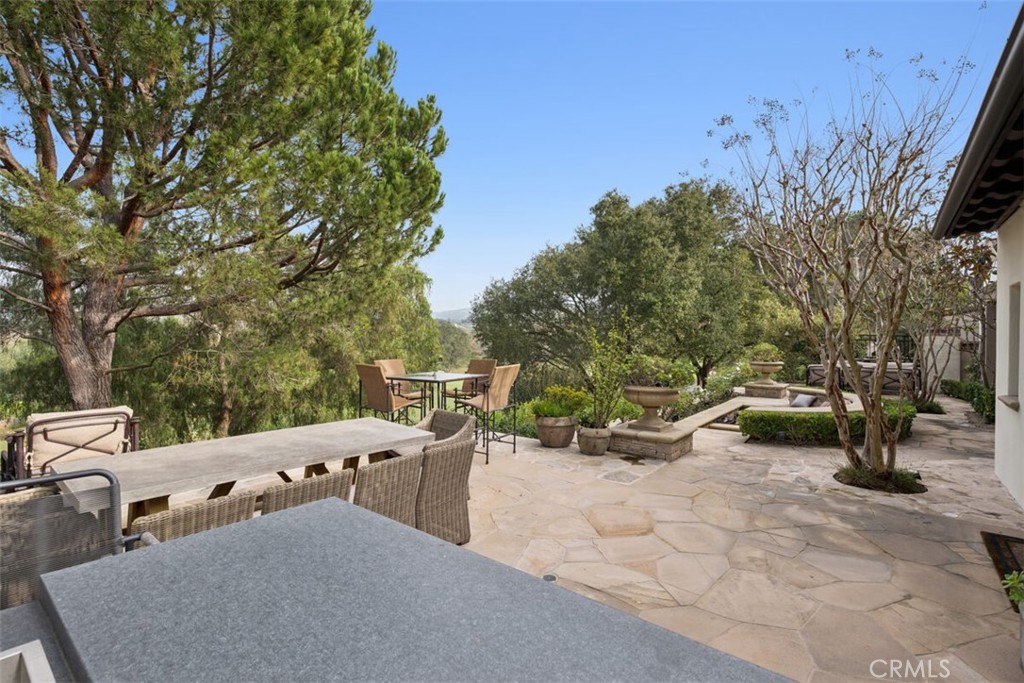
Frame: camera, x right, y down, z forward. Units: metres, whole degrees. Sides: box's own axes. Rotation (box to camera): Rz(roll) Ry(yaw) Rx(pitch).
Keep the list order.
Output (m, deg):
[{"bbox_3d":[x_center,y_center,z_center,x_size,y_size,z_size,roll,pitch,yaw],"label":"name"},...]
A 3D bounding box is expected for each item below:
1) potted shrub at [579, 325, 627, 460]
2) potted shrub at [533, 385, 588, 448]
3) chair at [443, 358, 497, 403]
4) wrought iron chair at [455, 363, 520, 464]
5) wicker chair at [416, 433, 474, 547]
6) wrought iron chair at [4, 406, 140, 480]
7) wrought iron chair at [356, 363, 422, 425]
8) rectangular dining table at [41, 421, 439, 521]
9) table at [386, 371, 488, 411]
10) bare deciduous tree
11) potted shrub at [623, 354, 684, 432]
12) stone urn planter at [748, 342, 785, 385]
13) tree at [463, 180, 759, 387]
[{"bbox_3d":[1.270,0.700,6.408,0.630,1.730,0.600,0,1,0],"label":"potted shrub"},{"bbox_3d":[0.735,1.114,6.913,0.800,0.890,0.720,0,1,0],"label":"potted shrub"},{"bbox_3d":[-0.680,0.939,7.361,0.660,1.230,0.680,0,1,35],"label":"chair"},{"bbox_3d":[-0.320,0.952,6.241,0.680,1.230,0.660,0,1,35],"label":"wrought iron chair"},{"bbox_3d":[-0.670,1.159,3.510,0.610,0.820,0.550,0,1,41],"label":"wicker chair"},{"bbox_3d":[-4.500,1.124,4.690,0.820,0.870,0.830,0,1,38],"label":"wrought iron chair"},{"bbox_3d":[-1.630,0.937,5.978,0.610,1.210,0.630,0,1,36],"label":"wrought iron chair"},{"bbox_3d":[-1.910,1.217,3.683,1.047,0.755,2.455,1,1,39],"label":"rectangular dining table"},{"bbox_3d":[-1.100,1.031,6.709,1.060,1.020,1.060,0,1,36],"label":"table"},{"bbox_3d":[4.120,-0.950,5.692,2.600,5.000,2.600,0,1,38],"label":"bare deciduous tree"},{"bbox_3d":[2.010,0.698,6.476,0.820,1.030,0.820,0,1,0],"label":"potted shrub"},{"bbox_3d":[6.100,0.530,10.950,0.760,1.000,0.760,0,0,40],"label":"stone urn planter"},{"bbox_3d":[3.400,-1.780,14.981,9.300,6.900,8.300,0,1,0],"label":"tree"}]

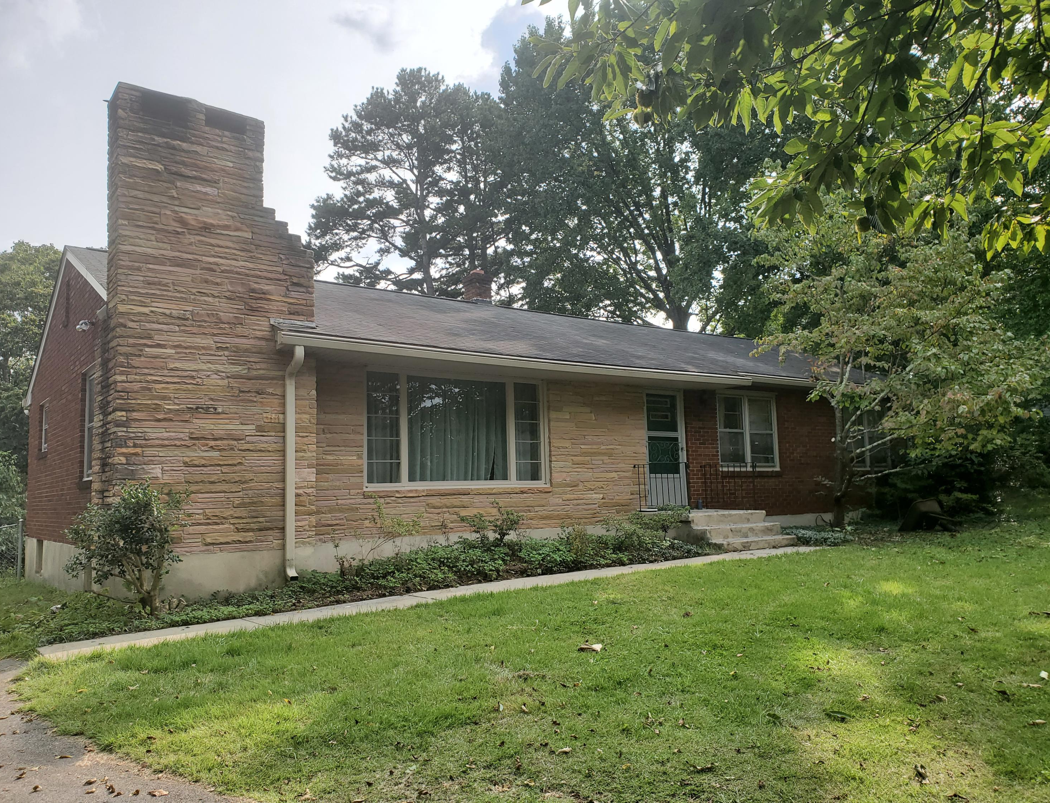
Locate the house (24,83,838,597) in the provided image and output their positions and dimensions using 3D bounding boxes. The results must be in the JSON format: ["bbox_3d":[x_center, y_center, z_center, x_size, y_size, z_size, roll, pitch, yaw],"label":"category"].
[{"bbox_3d":[-0.028,0.189,16.368,16.672,5.567,9.073,3,-8,-37],"label":"house"}]

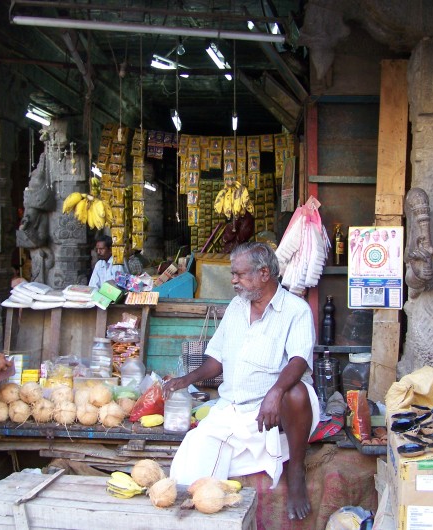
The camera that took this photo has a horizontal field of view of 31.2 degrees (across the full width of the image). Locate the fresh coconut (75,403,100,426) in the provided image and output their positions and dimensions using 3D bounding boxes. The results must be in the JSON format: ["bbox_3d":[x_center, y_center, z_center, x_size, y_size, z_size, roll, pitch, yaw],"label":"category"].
[{"bbox_3d":[-0.556,0.645,3.358,0.099,0.101,0.099,0,5,0],"label":"fresh coconut"}]

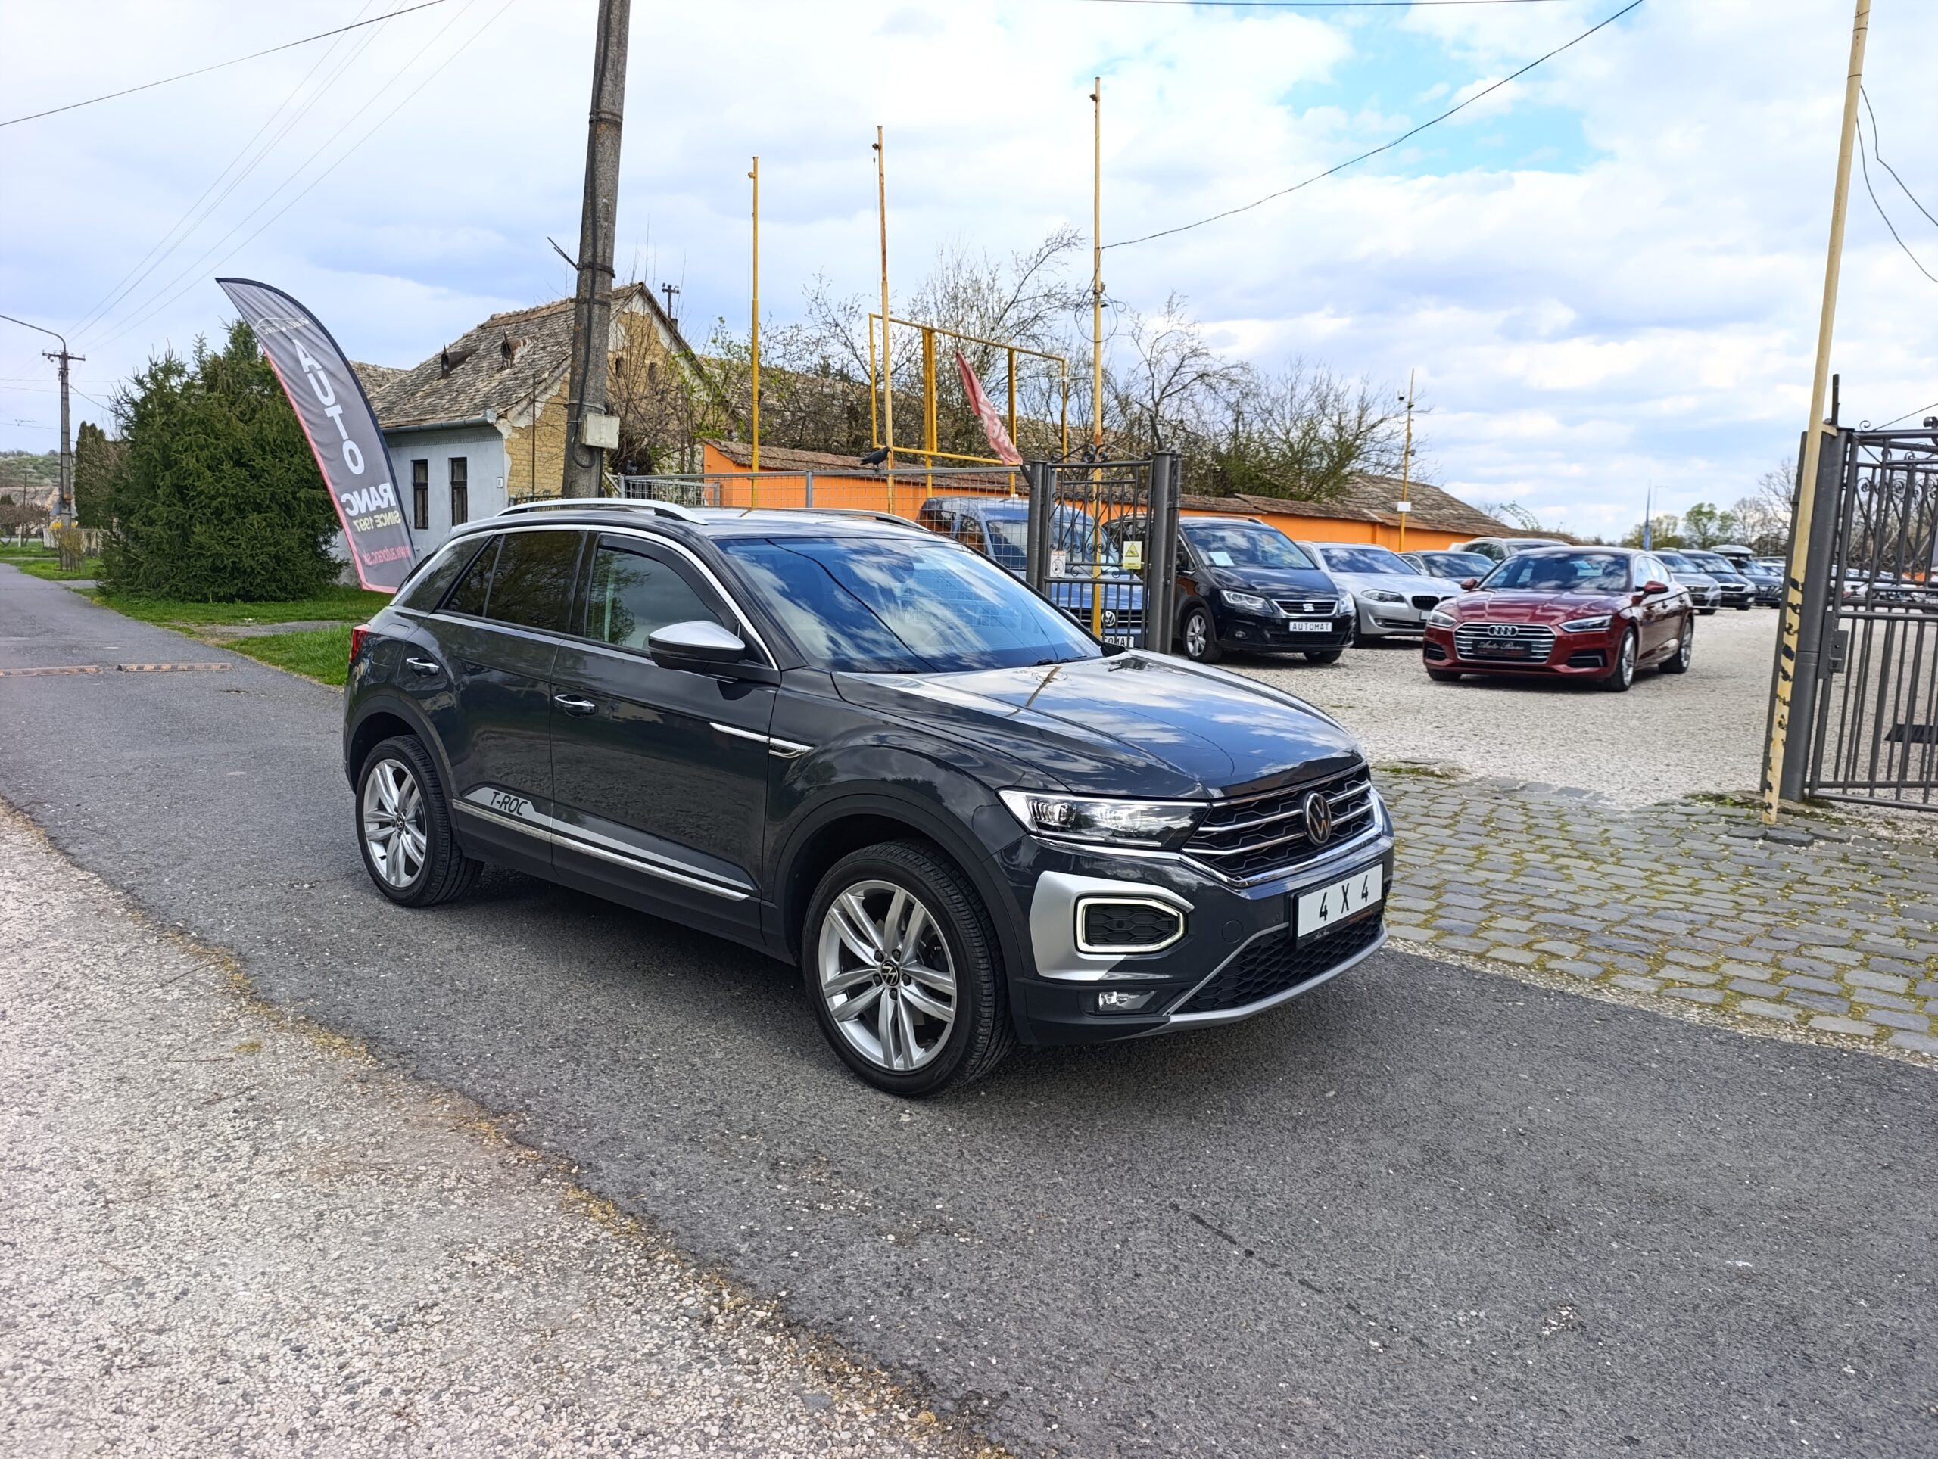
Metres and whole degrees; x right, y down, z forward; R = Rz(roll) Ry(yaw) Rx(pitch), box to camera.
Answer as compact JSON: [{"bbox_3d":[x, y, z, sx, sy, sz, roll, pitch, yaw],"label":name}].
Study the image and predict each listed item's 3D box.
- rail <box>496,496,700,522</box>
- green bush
[{"bbox_3d":[-1.327,-0.769,4.482,1.380,0.100,0.090,8,10,39],"label":"rail"},{"bbox_3d":[-17.159,-6.261,29.919,4.900,6.070,4.800,-3,9,-30],"label":"green bush"}]

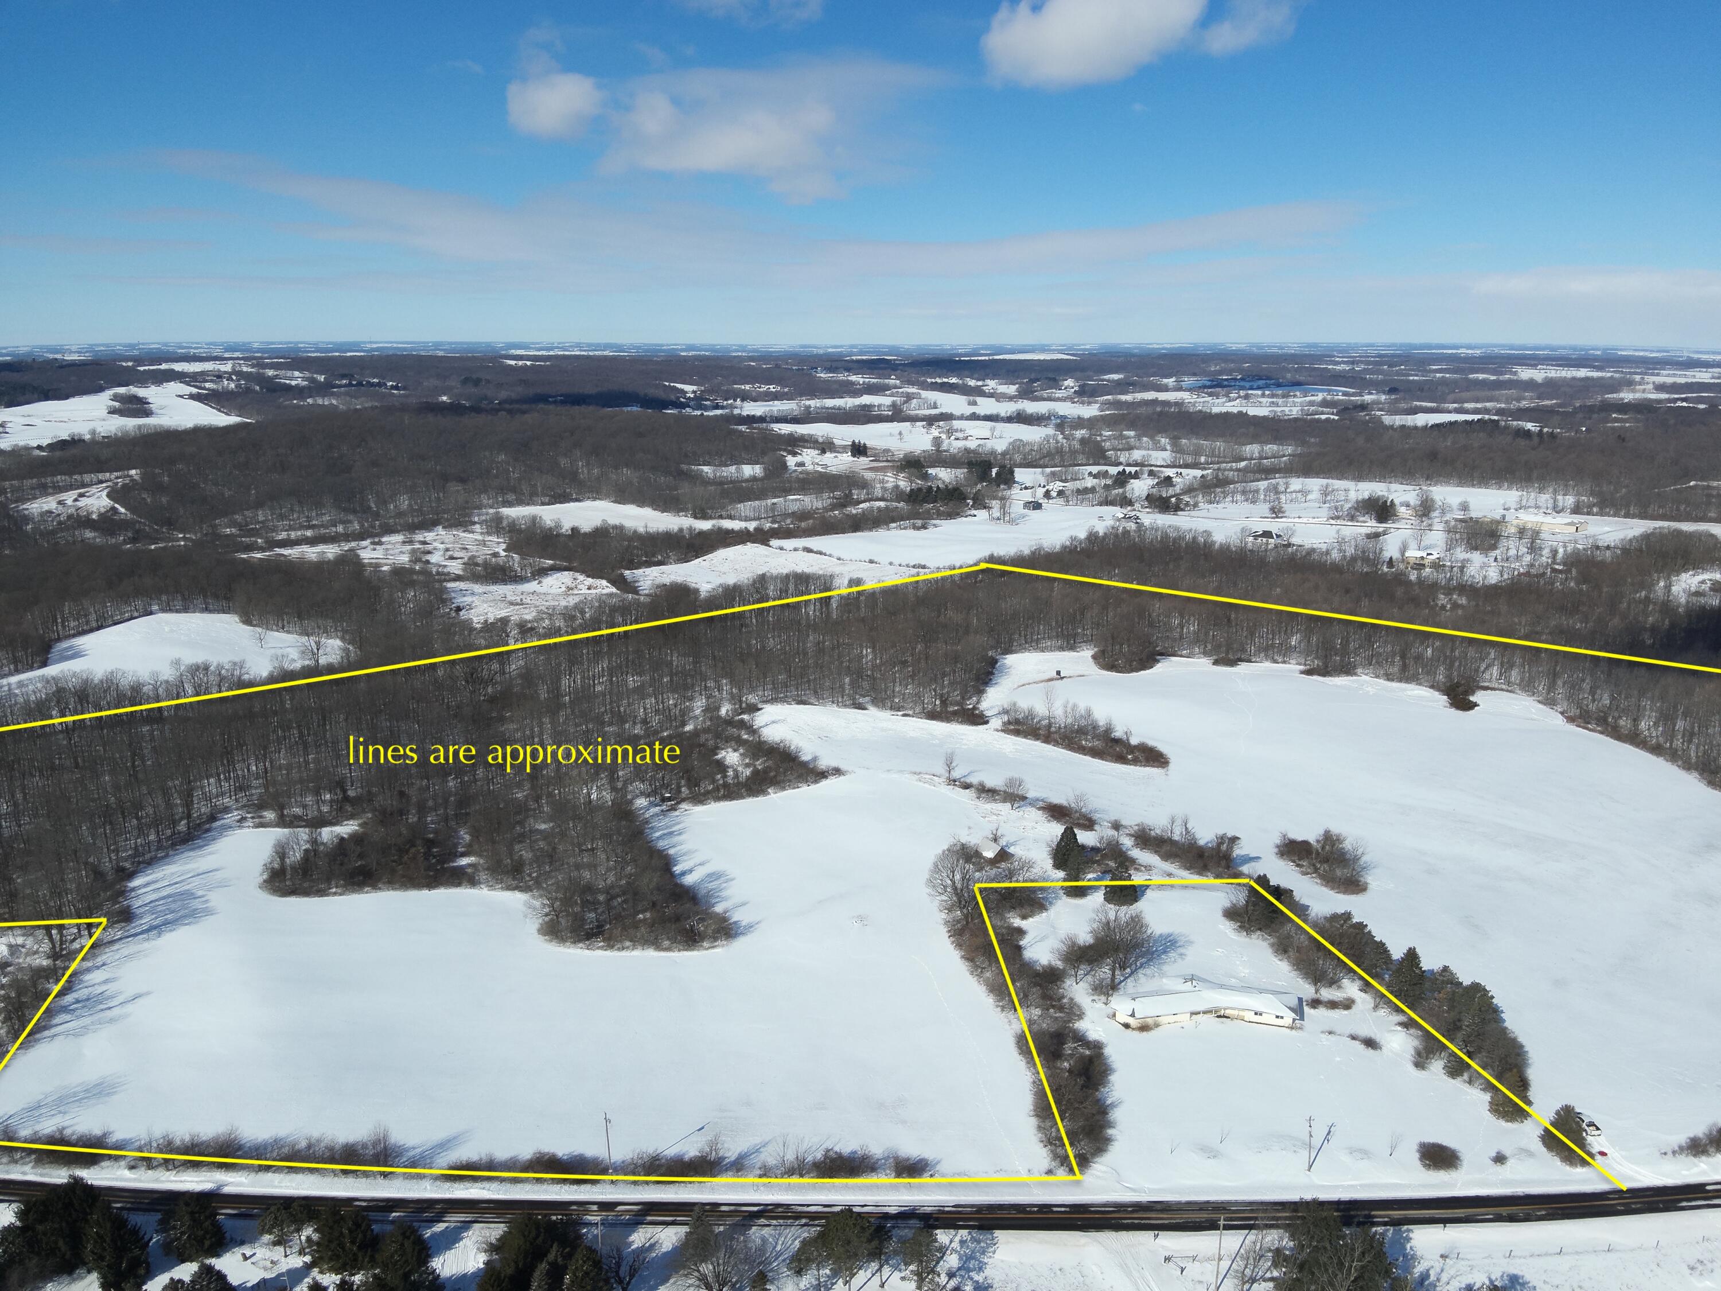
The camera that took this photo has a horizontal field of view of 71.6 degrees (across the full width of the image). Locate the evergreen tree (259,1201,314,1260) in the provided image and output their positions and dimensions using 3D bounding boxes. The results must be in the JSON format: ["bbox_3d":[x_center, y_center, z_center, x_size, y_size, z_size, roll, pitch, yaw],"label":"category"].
[{"bbox_3d":[-80.630,82.470,167.670,6.910,8.500,6.910,0,14,0],"label":"evergreen tree"}]

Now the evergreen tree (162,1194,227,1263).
[{"bbox_3d":[-94.460,81.700,168.930,8.060,9.360,8.060,0,14,0],"label":"evergreen tree"}]

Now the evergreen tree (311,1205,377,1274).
[{"bbox_3d":[-72.390,82.420,167.310,9.060,8.780,9.060,0,14,0],"label":"evergreen tree"}]

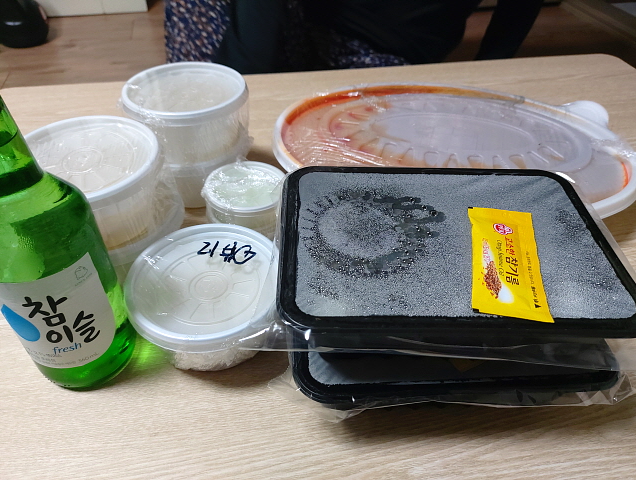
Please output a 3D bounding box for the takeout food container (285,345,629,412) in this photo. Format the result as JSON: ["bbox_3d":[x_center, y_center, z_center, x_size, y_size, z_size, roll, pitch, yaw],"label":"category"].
[{"bbox_3d":[0.082,0.058,0.337,0.200,0.052,0.137,-1,45,-5],"label":"takeout food container"}]

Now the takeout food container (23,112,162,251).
[{"bbox_3d":[-0.172,-0.042,0.351,0.111,0.051,0.111,3,45,0],"label":"takeout food container"}]

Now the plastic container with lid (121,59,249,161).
[{"bbox_3d":[-0.119,-0.118,0.430,0.109,0.051,0.109,3,45,0],"label":"plastic container with lid"}]

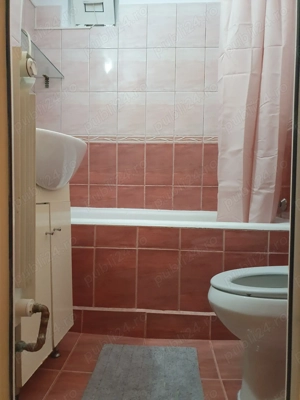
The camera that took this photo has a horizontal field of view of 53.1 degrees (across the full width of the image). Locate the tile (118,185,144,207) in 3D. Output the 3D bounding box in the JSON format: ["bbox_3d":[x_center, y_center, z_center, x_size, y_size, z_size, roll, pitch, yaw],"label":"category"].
[{"bbox_3d":[-0.136,-0.019,2.143,0.200,0.164,0.015,1,3,4],"label":"tile"}]

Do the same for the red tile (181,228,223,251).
[{"bbox_3d":[0.243,0.185,1.398,0.200,0.103,0.015,1,3,4],"label":"red tile"}]

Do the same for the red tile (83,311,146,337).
[{"bbox_3d":[-0.172,0.587,1.434,0.300,0.115,0.015,1,1,3],"label":"red tile"}]

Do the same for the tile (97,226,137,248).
[{"bbox_3d":[-0.161,0.175,1.430,0.200,0.106,0.012,1,2,3],"label":"tile"}]

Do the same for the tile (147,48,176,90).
[{"bbox_3d":[0.077,-0.910,2.102,0.200,0.301,0.012,1,2,3],"label":"tile"}]

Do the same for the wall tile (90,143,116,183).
[{"bbox_3d":[-0.338,-0.258,2.151,0.200,0.301,0.012,1,2,3],"label":"wall tile"}]

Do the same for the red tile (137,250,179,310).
[{"bbox_3d":[0.038,0.380,1.425,0.200,0.293,0.012,1,2,3],"label":"red tile"}]

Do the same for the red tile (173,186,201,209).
[{"bbox_3d":[0.265,-0.011,2.119,0.200,0.164,0.015,1,3,4],"label":"red tile"}]

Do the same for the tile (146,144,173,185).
[{"bbox_3d":[0.068,-0.246,2.121,0.200,0.297,0.015,1,3,4],"label":"tile"}]

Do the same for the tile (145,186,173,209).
[{"bbox_3d":[0.064,-0.015,2.131,0.200,0.164,0.015,1,3,4],"label":"tile"}]

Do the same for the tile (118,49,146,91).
[{"bbox_3d":[-0.125,-0.913,2.115,0.200,0.300,0.015,1,1,3],"label":"tile"}]

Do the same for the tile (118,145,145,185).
[{"bbox_3d":[-0.132,-0.250,2.133,0.200,0.297,0.015,1,3,4],"label":"tile"}]

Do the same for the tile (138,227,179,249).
[{"bbox_3d":[0.043,0.181,1.410,0.200,0.103,0.015,1,3,4],"label":"tile"}]

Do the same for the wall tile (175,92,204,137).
[{"bbox_3d":[0.274,-0.604,2.101,0.200,0.301,0.012,1,2,3],"label":"wall tile"}]

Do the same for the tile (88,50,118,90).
[{"bbox_3d":[-0.327,-0.918,2.127,0.200,0.301,0.012,1,2,3],"label":"tile"}]

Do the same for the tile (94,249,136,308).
[{"bbox_3d":[-0.165,0.376,1.437,0.200,0.293,0.012,1,2,3],"label":"tile"}]

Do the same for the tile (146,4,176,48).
[{"bbox_3d":[0.082,-1.211,2.096,0.200,0.300,0.015,1,1,3],"label":"tile"}]

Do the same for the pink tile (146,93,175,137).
[{"bbox_3d":[0.072,-0.608,2.113,0.200,0.301,0.012,1,2,3],"label":"pink tile"}]

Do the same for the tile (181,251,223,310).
[{"bbox_3d":[0.239,0.378,1.411,0.200,0.282,0.015,1,1,3],"label":"tile"}]

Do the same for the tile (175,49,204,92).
[{"bbox_3d":[0.280,-0.906,2.090,0.200,0.301,0.012,1,2,3],"label":"tile"}]

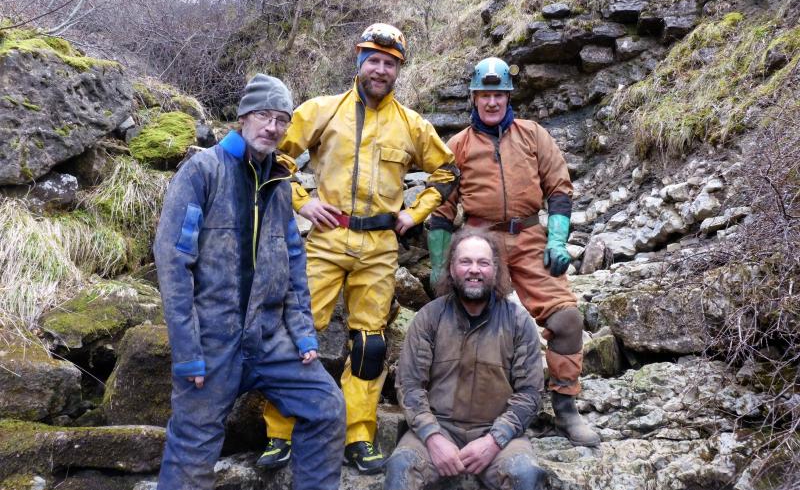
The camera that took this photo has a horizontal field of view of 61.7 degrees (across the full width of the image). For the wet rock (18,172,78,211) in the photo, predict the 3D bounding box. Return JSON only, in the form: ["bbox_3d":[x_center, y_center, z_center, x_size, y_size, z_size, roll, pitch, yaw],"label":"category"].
[{"bbox_3d":[-2.262,-0.343,4.300,0.380,0.250,0.300,0,2,-11],"label":"wet rock"}]

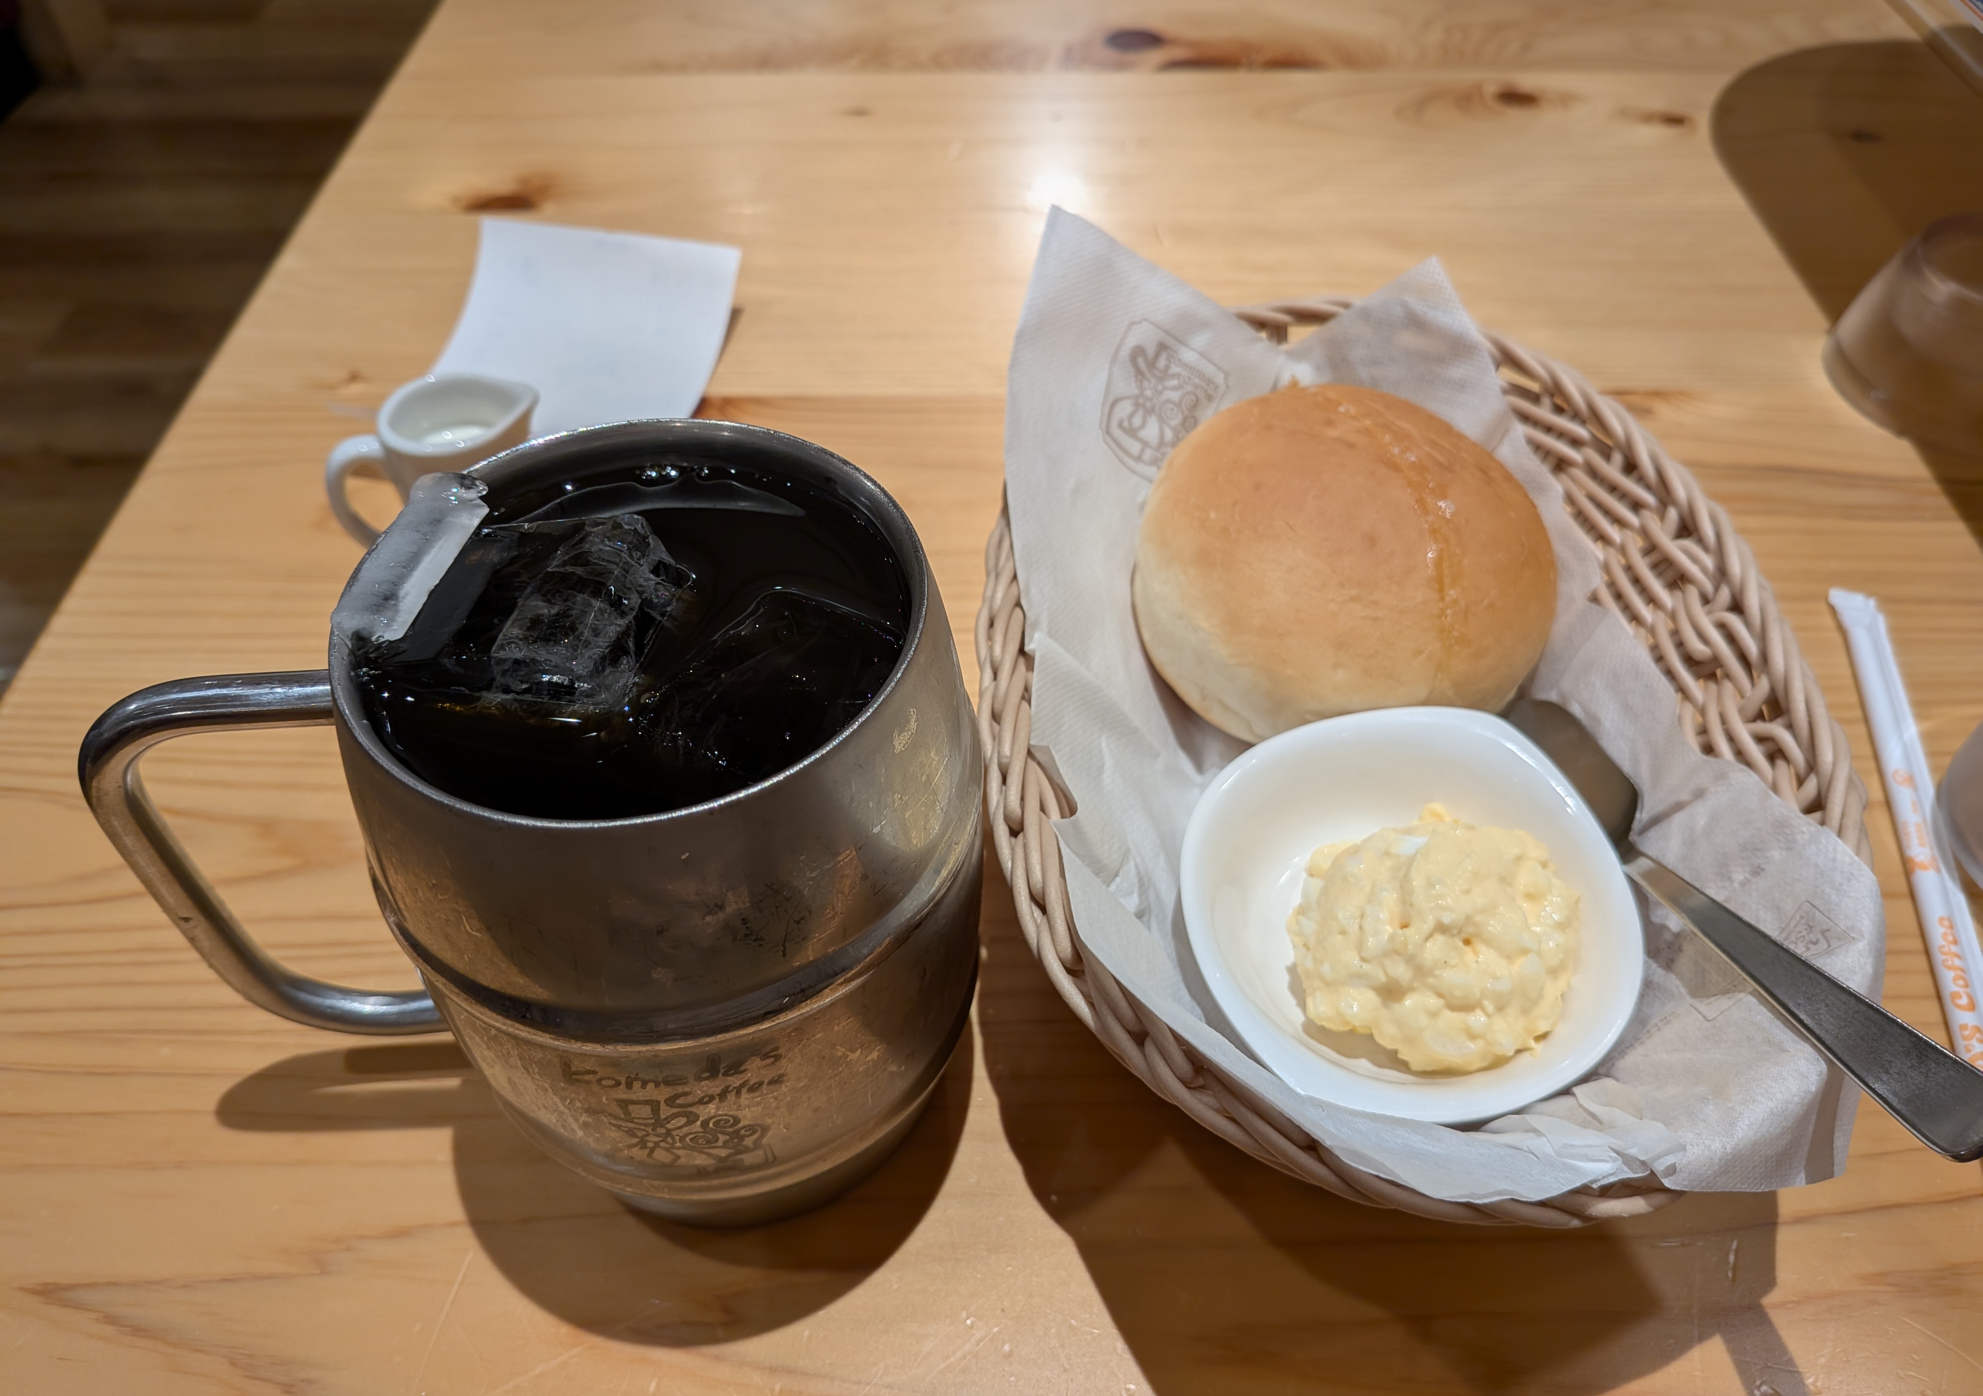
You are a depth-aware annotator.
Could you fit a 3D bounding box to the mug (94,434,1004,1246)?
[{"bbox_3d":[-0.066,0.028,0.233,0.132,0.122,0.096,-3,48,-2],"label":"mug"}]

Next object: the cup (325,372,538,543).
[{"bbox_3d":[-0.140,-0.052,0.356,0.058,0.050,0.036,-10,48,-8],"label":"cup"}]

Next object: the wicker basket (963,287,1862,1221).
[{"bbox_3d":[0.078,0.005,0.293,0.161,0.062,0.236,1,48,2],"label":"wicker basket"}]

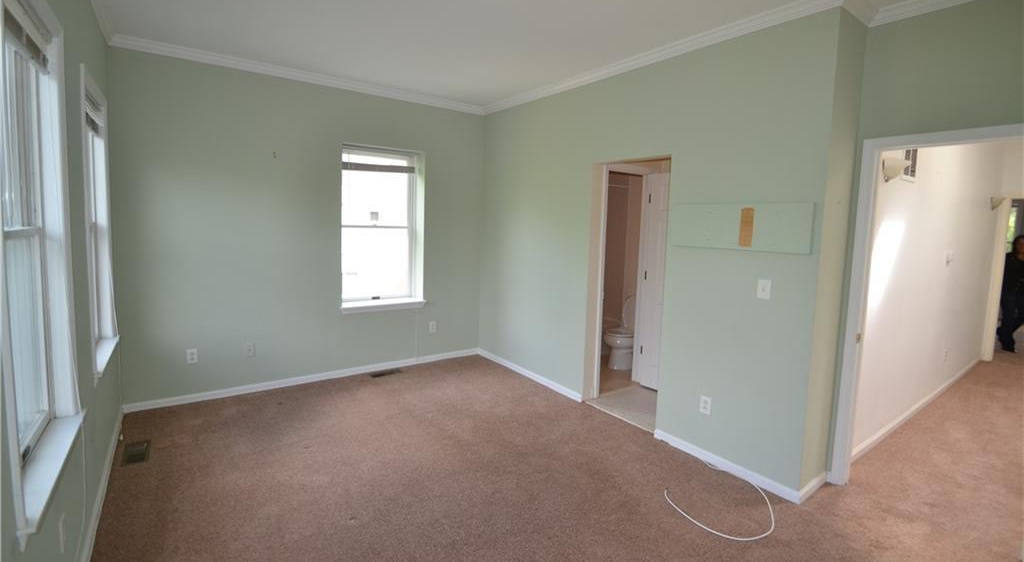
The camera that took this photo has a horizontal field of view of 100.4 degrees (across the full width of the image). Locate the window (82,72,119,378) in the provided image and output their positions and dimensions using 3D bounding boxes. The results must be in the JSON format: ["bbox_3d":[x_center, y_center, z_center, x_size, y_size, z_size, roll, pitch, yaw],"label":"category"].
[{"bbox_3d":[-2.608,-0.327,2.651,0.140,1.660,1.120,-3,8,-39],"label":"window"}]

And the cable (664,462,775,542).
[{"bbox_3d":[1.275,1.315,2.587,0.670,0.020,0.580,-3,8,-36],"label":"cable"}]

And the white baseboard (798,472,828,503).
[{"bbox_3d":[1.894,1.293,2.674,0.430,0.075,0.018,-3,8,-36],"label":"white baseboard"}]

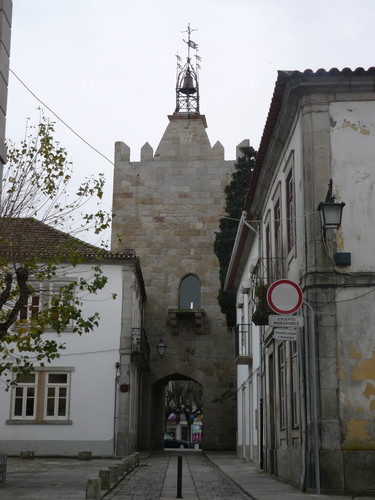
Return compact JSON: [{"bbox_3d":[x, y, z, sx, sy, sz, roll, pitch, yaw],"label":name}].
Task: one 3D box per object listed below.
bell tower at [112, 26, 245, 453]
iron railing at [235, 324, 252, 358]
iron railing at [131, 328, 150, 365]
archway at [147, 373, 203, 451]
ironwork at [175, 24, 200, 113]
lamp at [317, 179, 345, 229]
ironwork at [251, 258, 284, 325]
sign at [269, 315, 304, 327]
[{"bbox_3d":[-0.082,-1.426,46.638,7.500,24.910,6.300,0,-13,4],"label":"bell tower"},{"bbox_3d":[1.794,2.993,26.171,0.430,0.980,1.750,0,-13,0],"label":"iron railing"},{"bbox_3d":[-2.009,4.357,36.187,0.500,0.950,6.500,0,-13,0],"label":"iron railing"},{"bbox_3d":[-0.331,8.663,43.661,2.650,3.860,5.000,0,-13,4],"label":"archway"},{"bbox_3d":[0.066,-10.771,48.837,1.400,5.700,1.400,0,-13,4],"label":"ironwork"},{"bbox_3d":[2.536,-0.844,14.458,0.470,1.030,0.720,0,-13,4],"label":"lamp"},{"bbox_3d":[1.710,0.852,17.197,0.520,0.980,1.700,0,-13,0],"label":"ironwork"},{"bbox_3d":[1.664,1.190,13.837,0.600,0.200,0.030,0,-13,0],"label":"sign"}]

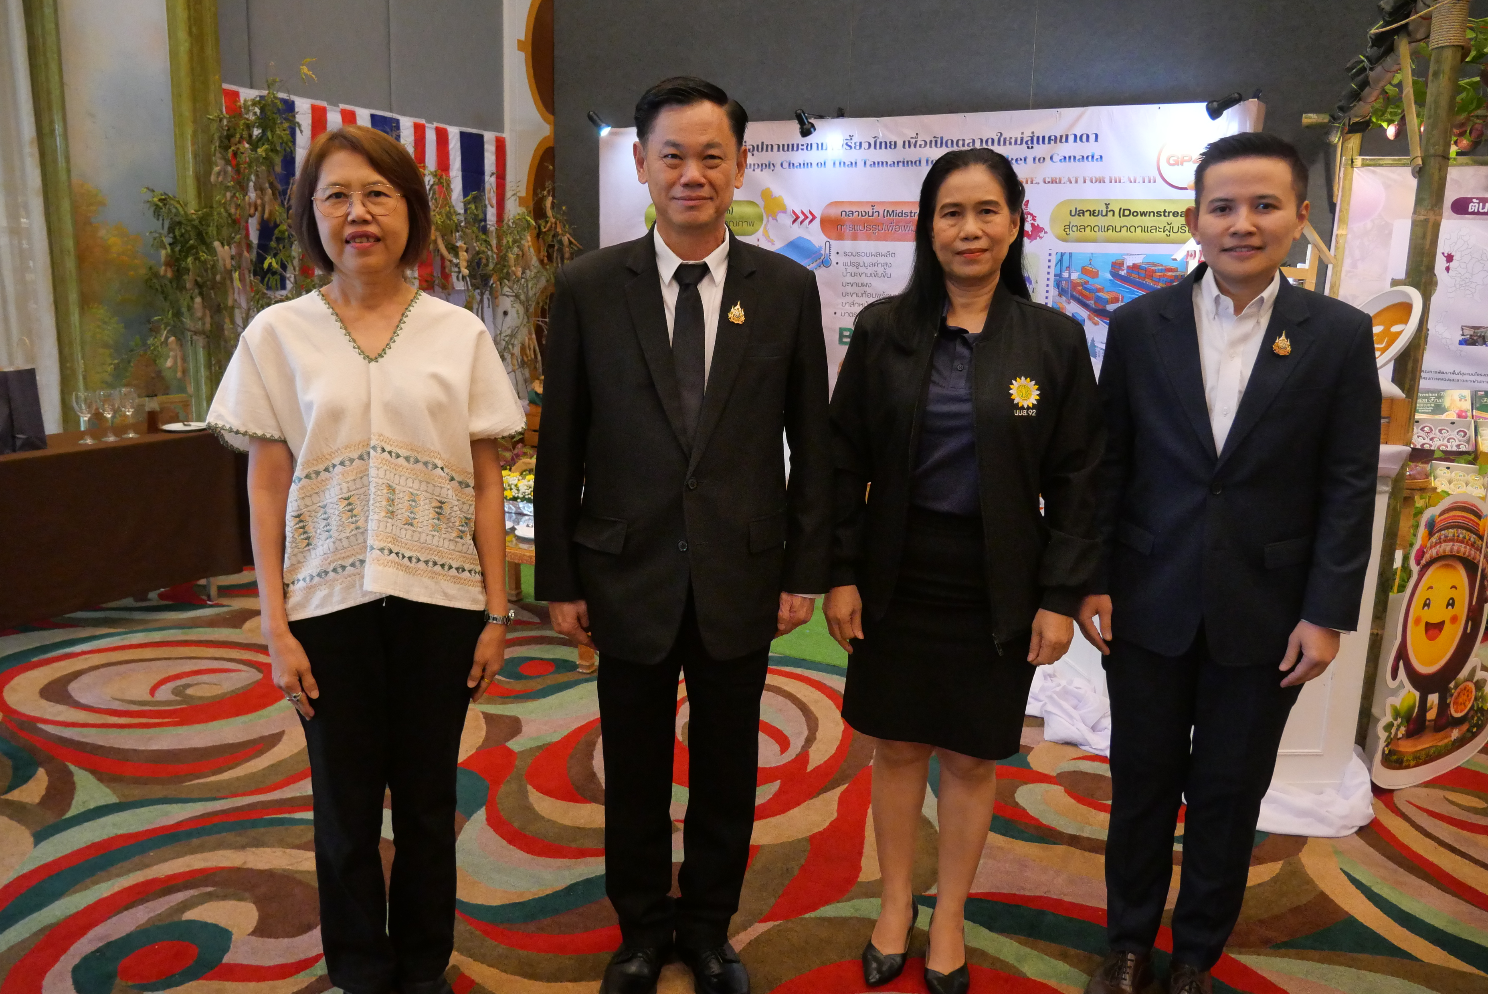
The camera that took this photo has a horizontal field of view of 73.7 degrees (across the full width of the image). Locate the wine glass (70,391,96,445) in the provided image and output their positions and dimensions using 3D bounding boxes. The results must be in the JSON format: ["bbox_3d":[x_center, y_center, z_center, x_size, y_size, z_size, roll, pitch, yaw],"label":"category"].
[{"bbox_3d":[-2.589,-0.312,3.900,0.079,0.206,0.079,1,9,0],"label":"wine glass"}]

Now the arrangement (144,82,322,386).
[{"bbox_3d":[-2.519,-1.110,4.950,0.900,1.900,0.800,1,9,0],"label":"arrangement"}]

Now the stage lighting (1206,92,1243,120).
[{"bbox_3d":[2.100,-1.706,4.330,0.082,0.082,0.145,-8,-11,-46],"label":"stage lighting"}]

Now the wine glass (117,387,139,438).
[{"bbox_3d":[-2.586,-0.353,4.170,0.079,0.206,0.079,1,9,0],"label":"wine glass"}]

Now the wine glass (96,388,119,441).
[{"bbox_3d":[-2.581,-0.332,4.030,0.079,0.206,0.079,1,9,0],"label":"wine glass"}]

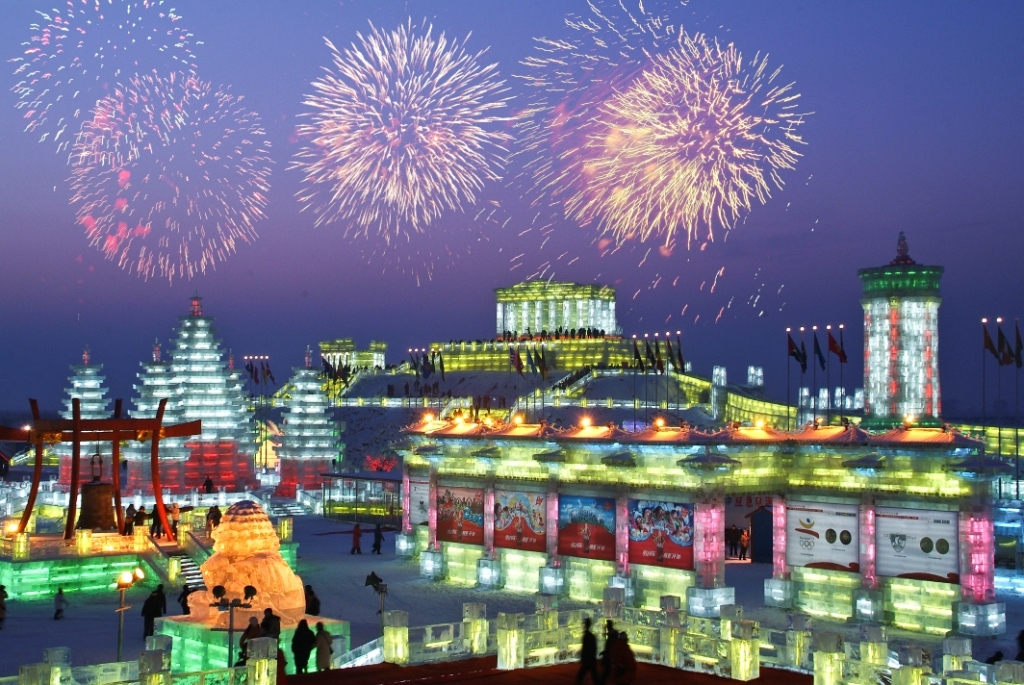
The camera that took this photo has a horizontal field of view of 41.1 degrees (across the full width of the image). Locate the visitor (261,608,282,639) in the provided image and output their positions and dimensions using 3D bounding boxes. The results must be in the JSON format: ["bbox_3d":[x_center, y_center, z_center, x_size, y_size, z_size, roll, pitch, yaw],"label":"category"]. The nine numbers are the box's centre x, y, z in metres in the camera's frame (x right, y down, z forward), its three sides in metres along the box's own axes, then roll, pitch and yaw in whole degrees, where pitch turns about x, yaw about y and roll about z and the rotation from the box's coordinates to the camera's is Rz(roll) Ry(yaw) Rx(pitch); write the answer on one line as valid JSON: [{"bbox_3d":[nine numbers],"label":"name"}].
[{"bbox_3d":[-7.818,9.481,44.300,0.620,1.720,0.450,2,-3,-30],"label":"visitor"}]

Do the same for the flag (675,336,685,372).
[{"bbox_3d":[13.669,0.975,111.000,0.700,2.800,0.400,0,-3,0],"label":"flag"}]

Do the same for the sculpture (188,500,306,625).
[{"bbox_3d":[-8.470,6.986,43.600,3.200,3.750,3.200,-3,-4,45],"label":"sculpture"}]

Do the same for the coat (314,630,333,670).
[{"bbox_3d":[-5.880,9.607,42.700,0.520,1.250,0.380,1,-3,-11],"label":"coat"}]

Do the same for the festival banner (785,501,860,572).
[{"bbox_3d":[12.684,7.915,55.790,0.100,2.650,3.550,3,-4,-41],"label":"festival banner"}]

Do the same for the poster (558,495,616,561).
[{"bbox_3d":[3.221,7.913,58.300,3.300,2.600,0.100,-3,-4,45],"label":"poster"}]

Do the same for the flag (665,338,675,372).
[{"bbox_3d":[13.388,1.084,114.000,0.950,2.850,0.350,0,-3,0],"label":"flag"}]

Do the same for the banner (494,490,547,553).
[{"bbox_3d":[0.381,8.051,61.300,3.300,2.600,0.100,-3,-4,45],"label":"banner"}]

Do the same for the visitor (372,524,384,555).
[{"bbox_3d":[-7.639,11.243,78.200,0.620,1.730,0.500,1,-3,-9],"label":"visitor"}]

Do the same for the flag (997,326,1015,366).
[{"bbox_3d":[43.354,0.351,120.064,1.600,3.400,0.400,0,-3,11],"label":"flag"}]

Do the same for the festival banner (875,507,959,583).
[{"bbox_3d":[15.557,7.760,52.554,0.100,2.660,3.610,3,-4,-41],"label":"festival banner"}]

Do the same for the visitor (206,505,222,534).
[{"bbox_3d":[-15.020,9.037,69.000,0.650,1.700,0.450,-1,-3,12],"label":"visitor"}]

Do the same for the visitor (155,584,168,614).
[{"bbox_3d":[-12.661,9.595,49.300,0.580,1.720,0.400,0,-3,12],"label":"visitor"}]

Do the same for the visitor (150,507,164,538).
[{"bbox_3d":[-17.768,8.972,68.500,0.420,1.720,0.600,3,-4,-45],"label":"visitor"}]

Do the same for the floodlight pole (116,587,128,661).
[{"bbox_3d":[-12.000,8.881,42.000,0.150,2.700,0.150,-1,-3,24],"label":"floodlight pole"}]

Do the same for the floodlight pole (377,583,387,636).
[{"bbox_3d":[-4.065,8.951,43.000,0.150,2.650,0.150,0,-3,9],"label":"floodlight pole"}]

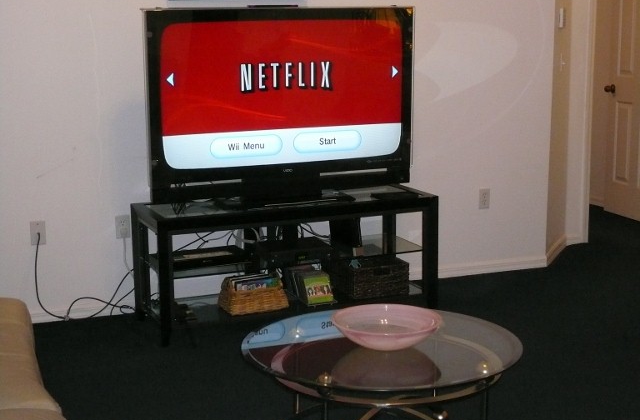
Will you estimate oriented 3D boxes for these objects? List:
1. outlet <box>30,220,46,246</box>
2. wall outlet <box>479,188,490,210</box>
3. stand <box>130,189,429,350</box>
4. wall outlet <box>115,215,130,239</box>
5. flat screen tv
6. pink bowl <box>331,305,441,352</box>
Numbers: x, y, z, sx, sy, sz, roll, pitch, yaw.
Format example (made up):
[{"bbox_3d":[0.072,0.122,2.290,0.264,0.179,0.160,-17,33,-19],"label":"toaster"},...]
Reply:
[{"bbox_3d":[-1.347,0.114,5.137,0.070,0.114,0.012,-5,11,-21],"label":"outlet"},{"bbox_3d":[0.931,-0.059,6.034,0.070,0.114,0.012,-5,11,-21],"label":"wall outlet"},{"bbox_3d":[-0.156,0.239,5.270,1.426,0.577,0.463,-5,11,-23],"label":"stand"},{"bbox_3d":[-0.969,0.086,5.286,0.070,0.114,0.012,-5,11,-21],"label":"wall outlet"},{"bbox_3d":[-0.192,-0.493,5.126,1.324,0.915,0.256,-5,12,-24],"label":"flat screen tv"},{"bbox_3d":[0.220,0.402,3.522,0.357,0.093,0.357,0,11,0],"label":"pink bowl"}]

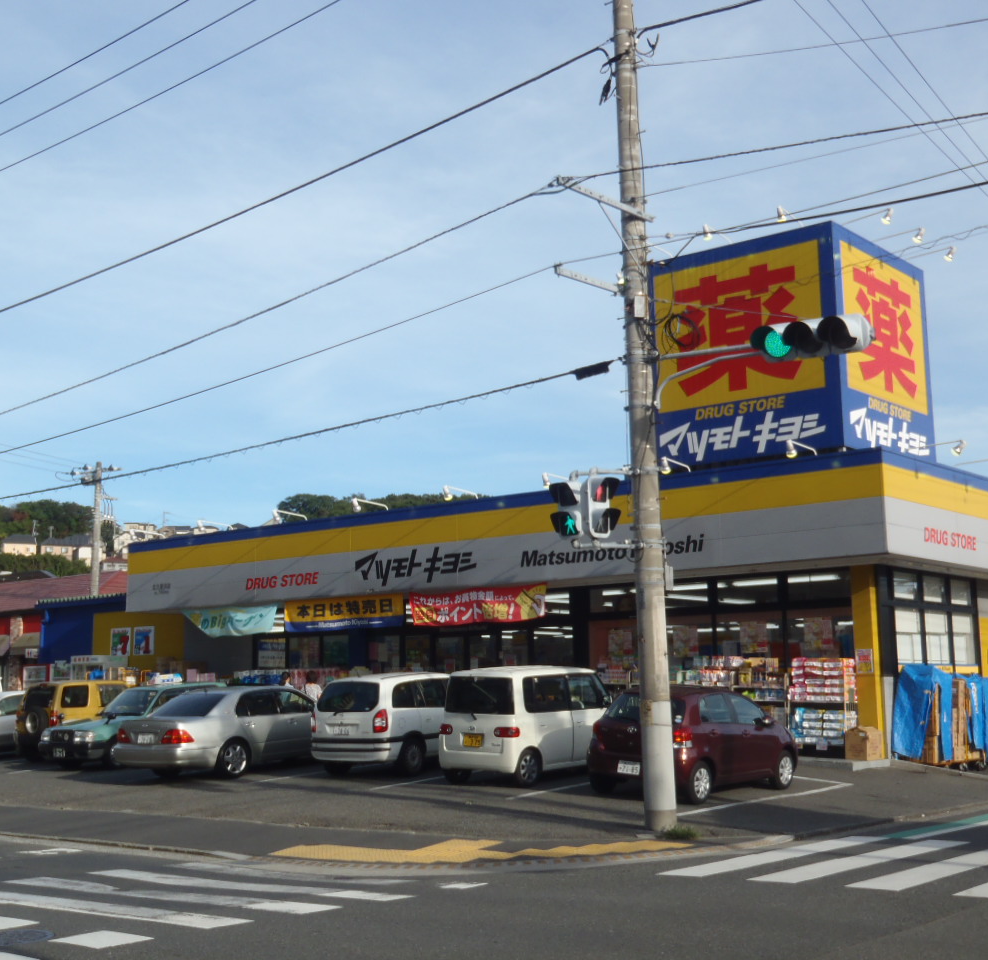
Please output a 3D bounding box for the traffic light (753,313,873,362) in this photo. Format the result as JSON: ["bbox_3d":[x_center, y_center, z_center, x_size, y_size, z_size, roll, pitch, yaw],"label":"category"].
[{"bbox_3d":[3.424,-1.541,14.400,1.230,0.370,0.440,-7,-10,34],"label":"traffic light"}]

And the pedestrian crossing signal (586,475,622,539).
[{"bbox_3d":[1.217,0.304,15.000,0.350,0.680,0.310,7,-12,-42],"label":"pedestrian crossing signal"}]

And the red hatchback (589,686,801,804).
[{"bbox_3d":[2.960,3.730,19.200,1.695,1.520,3.750,-6,-10,38],"label":"red hatchback"}]

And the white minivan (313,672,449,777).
[{"bbox_3d":[-1.330,4.230,23.500,1.740,1.660,4.310,-5,-9,30],"label":"white minivan"}]

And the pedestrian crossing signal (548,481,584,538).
[{"bbox_3d":[0.850,0.355,15.500,0.350,0.660,0.310,-8,-11,39],"label":"pedestrian crossing signal"}]

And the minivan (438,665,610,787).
[{"bbox_3d":[0.600,3.870,21.250,1.475,1.730,3.395,-5,-9,32],"label":"minivan"}]

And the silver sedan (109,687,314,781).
[{"bbox_3d":[-4.060,4.280,23.000,1.830,1.470,4.990,-5,-9,34],"label":"silver sedan"}]

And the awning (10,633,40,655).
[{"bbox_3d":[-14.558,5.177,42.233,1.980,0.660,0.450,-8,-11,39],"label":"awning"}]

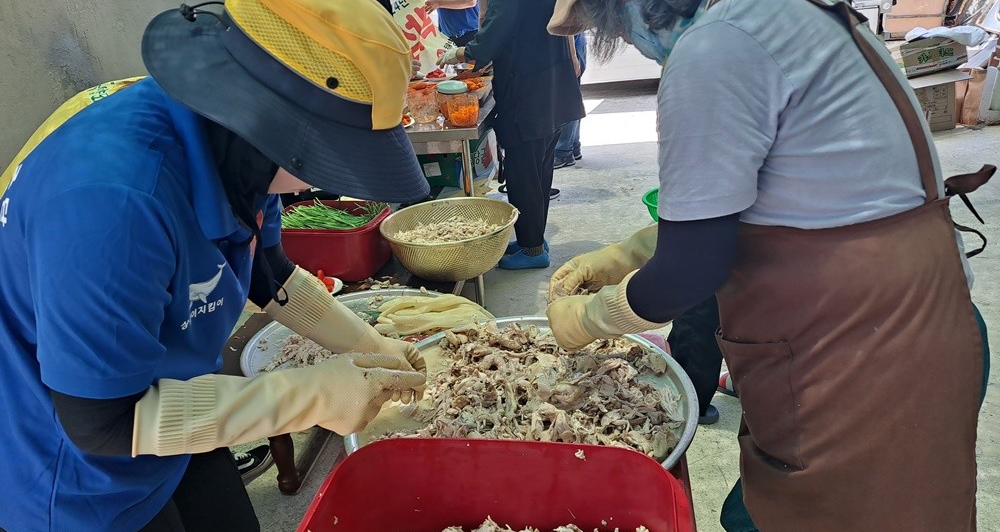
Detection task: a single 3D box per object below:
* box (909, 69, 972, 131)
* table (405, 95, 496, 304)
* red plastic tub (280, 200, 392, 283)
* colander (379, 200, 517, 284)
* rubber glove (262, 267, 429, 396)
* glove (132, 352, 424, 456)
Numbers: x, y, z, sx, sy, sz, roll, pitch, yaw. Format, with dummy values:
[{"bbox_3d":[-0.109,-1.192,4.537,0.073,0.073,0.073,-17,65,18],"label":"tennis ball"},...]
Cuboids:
[{"bbox_3d":[3.720,-1.410,6.180,0.520,0.400,0.400,-10,19,-17],"label":"box"},{"bbox_3d":[-0.337,-0.372,3.441,0.620,0.770,1.450,-3,19,3],"label":"table"},{"bbox_3d":[-0.530,-0.075,2.155,0.400,0.180,0.420,-5,19,0],"label":"red plastic tub"},{"bbox_3d":[-0.136,-0.055,2.000,0.390,0.155,0.390,-6,21,1],"label":"colander"},{"bbox_3d":[-0.237,0.098,1.070,0.325,0.110,0.105,22,31,37],"label":"rubber glove"},{"bbox_3d":[-0.285,0.181,0.920,0.355,0.110,0.105,-7,19,-10],"label":"glove"}]

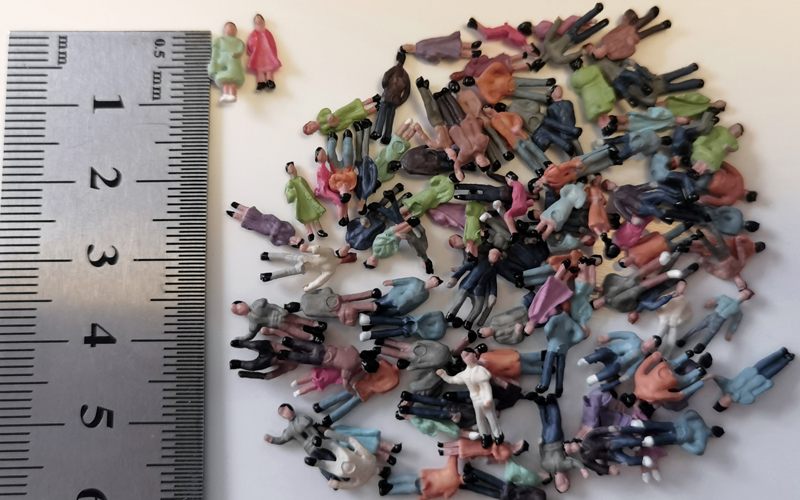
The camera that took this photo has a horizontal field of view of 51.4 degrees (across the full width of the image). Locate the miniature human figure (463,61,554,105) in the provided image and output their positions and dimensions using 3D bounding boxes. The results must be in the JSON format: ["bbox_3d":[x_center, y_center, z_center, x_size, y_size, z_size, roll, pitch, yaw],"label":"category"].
[{"bbox_3d":[0.014,-0.021,0.106,0.012,0.003,0.005,6,81,0],"label":"miniature human figure"}]

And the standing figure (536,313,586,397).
[{"bbox_3d":[0.020,0.012,0.102,0.005,0.003,0.012,13,81,1],"label":"standing figure"}]

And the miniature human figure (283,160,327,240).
[{"bbox_3d":[-0.012,-0.006,0.105,0.004,0.003,0.011,-16,82,-24],"label":"miniature human figure"}]

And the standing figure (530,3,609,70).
[{"bbox_3d":[0.022,-0.027,0.106,0.013,0.003,0.006,-36,84,-6],"label":"standing figure"}]

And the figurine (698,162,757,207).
[{"bbox_3d":[0.040,-0.008,0.106,0.011,0.003,0.006,17,81,1],"label":"figurine"}]

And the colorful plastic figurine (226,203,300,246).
[{"bbox_3d":[-0.017,-0.003,0.104,0.011,0.003,0.003,25,82,3],"label":"colorful plastic figurine"}]

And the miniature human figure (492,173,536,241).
[{"bbox_3d":[0.015,-0.005,0.103,0.004,0.003,0.009,-6,82,-2],"label":"miniature human figure"}]

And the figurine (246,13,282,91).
[{"bbox_3d":[-0.018,-0.026,0.107,0.004,0.003,0.010,-6,82,-2],"label":"figurine"}]

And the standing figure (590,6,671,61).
[{"bbox_3d":[0.029,-0.028,0.107,0.012,0.003,0.005,-31,83,-5],"label":"standing figure"}]

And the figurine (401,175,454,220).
[{"bbox_3d":[0.004,-0.007,0.103,0.010,0.003,0.003,-33,84,-6],"label":"figurine"}]

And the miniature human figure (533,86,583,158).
[{"bbox_3d":[0.021,-0.016,0.106,0.005,0.004,0.010,-14,82,-4],"label":"miniature human figure"}]

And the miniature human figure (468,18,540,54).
[{"bbox_3d":[0.014,-0.028,0.108,0.010,0.003,0.004,32,82,3],"label":"miniature human figure"}]

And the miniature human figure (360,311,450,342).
[{"bbox_3d":[0.001,0.009,0.102,0.012,0.003,0.003,-2,81,-1],"label":"miniature human figure"}]

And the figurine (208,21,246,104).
[{"bbox_3d":[-0.022,-0.024,0.107,0.005,0.004,0.011,-1,81,-1],"label":"figurine"}]

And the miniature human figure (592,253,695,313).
[{"bbox_3d":[0.029,0.004,0.102,0.012,0.003,0.005,-26,83,-5],"label":"miniature human figure"}]

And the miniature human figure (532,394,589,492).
[{"bbox_3d":[0.019,0.023,0.101,0.005,0.003,0.012,-9,82,-3],"label":"miniature human figure"}]

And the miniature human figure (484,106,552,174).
[{"bbox_3d":[0.015,-0.014,0.105,0.004,0.003,0.011,-42,84,-7],"label":"miniature human figure"}]

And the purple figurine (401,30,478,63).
[{"bbox_3d":[0.005,-0.026,0.108,0.010,0.003,0.004,0,81,-2],"label":"purple figurine"}]

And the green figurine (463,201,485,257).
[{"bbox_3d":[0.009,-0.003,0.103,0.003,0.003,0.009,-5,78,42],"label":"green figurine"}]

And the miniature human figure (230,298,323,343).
[{"bbox_3d":[-0.015,0.009,0.102,0.012,0.003,0.005,14,81,0],"label":"miniature human figure"}]

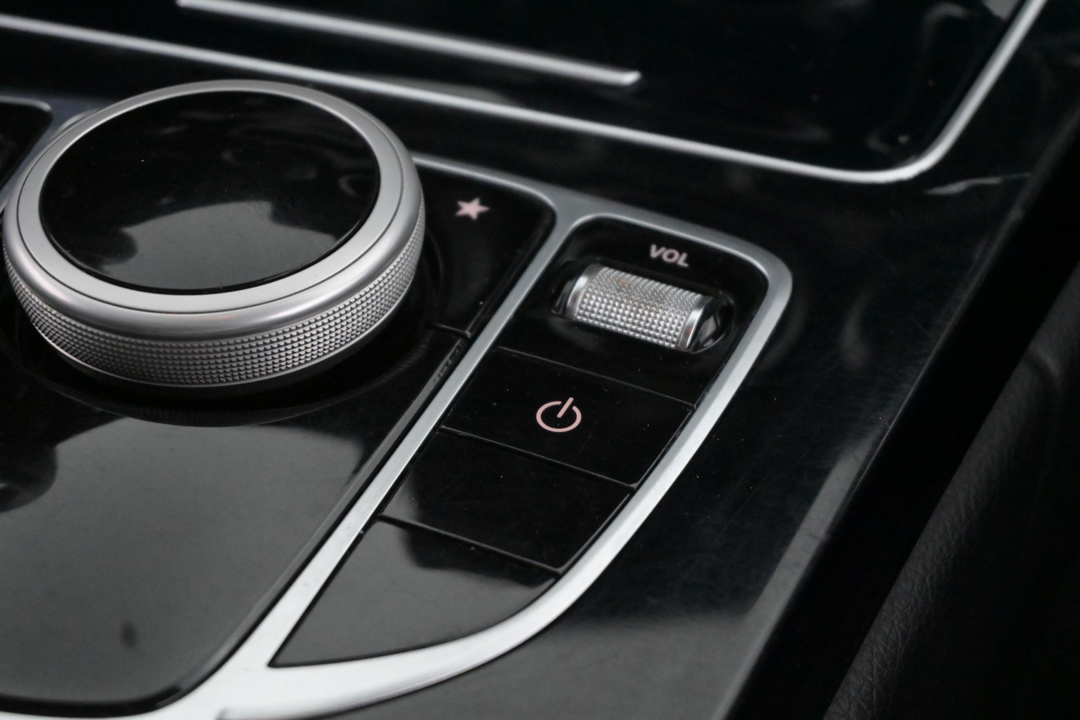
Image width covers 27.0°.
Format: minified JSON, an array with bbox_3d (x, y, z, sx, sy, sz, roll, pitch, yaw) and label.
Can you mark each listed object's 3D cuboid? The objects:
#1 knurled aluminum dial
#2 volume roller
[{"bbox_3d":[-0.044,-0.019,0.308,0.057,0.013,0.057,-1,41,1],"label":"knurled aluminum dial"},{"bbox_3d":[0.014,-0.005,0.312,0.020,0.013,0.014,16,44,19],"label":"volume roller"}]

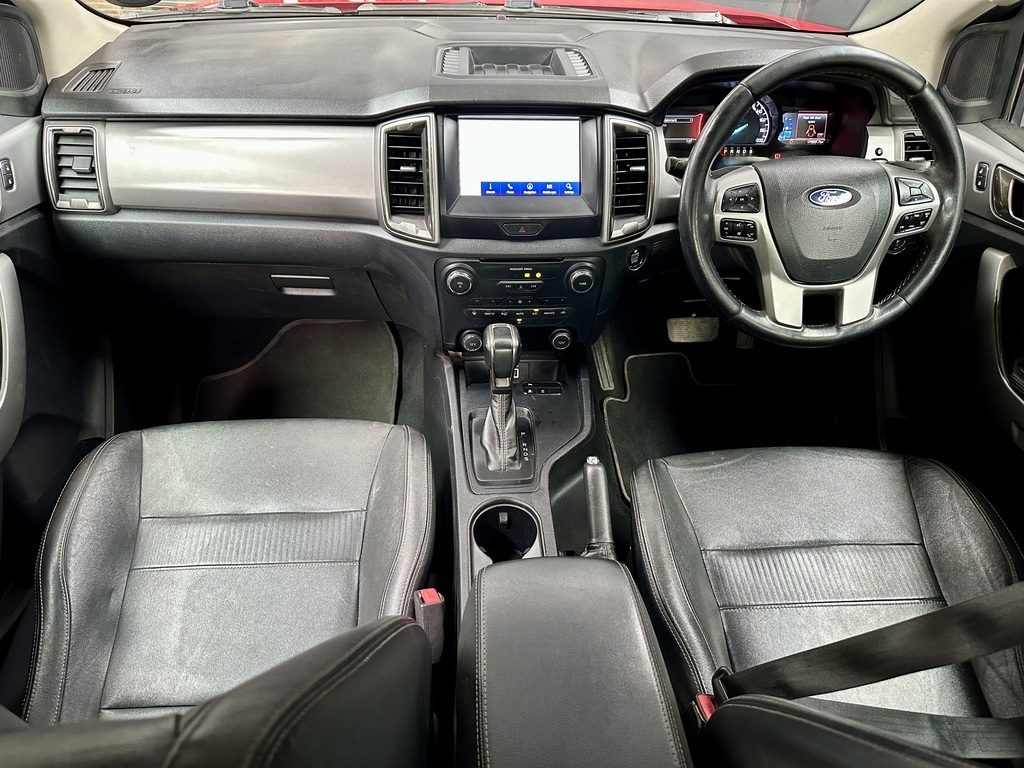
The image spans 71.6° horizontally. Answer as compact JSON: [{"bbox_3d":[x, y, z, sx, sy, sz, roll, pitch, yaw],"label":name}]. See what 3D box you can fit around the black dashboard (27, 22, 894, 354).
[{"bbox_3d":[-0.003,-0.362,1.210,1.430,0.390,0.560,-1,37,-5],"label":"black dashboard"}]

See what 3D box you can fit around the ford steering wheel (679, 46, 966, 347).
[{"bbox_3d":[0.408,-0.242,0.954,0.380,0.380,0.100,-1,13,-4],"label":"ford steering wheel"}]

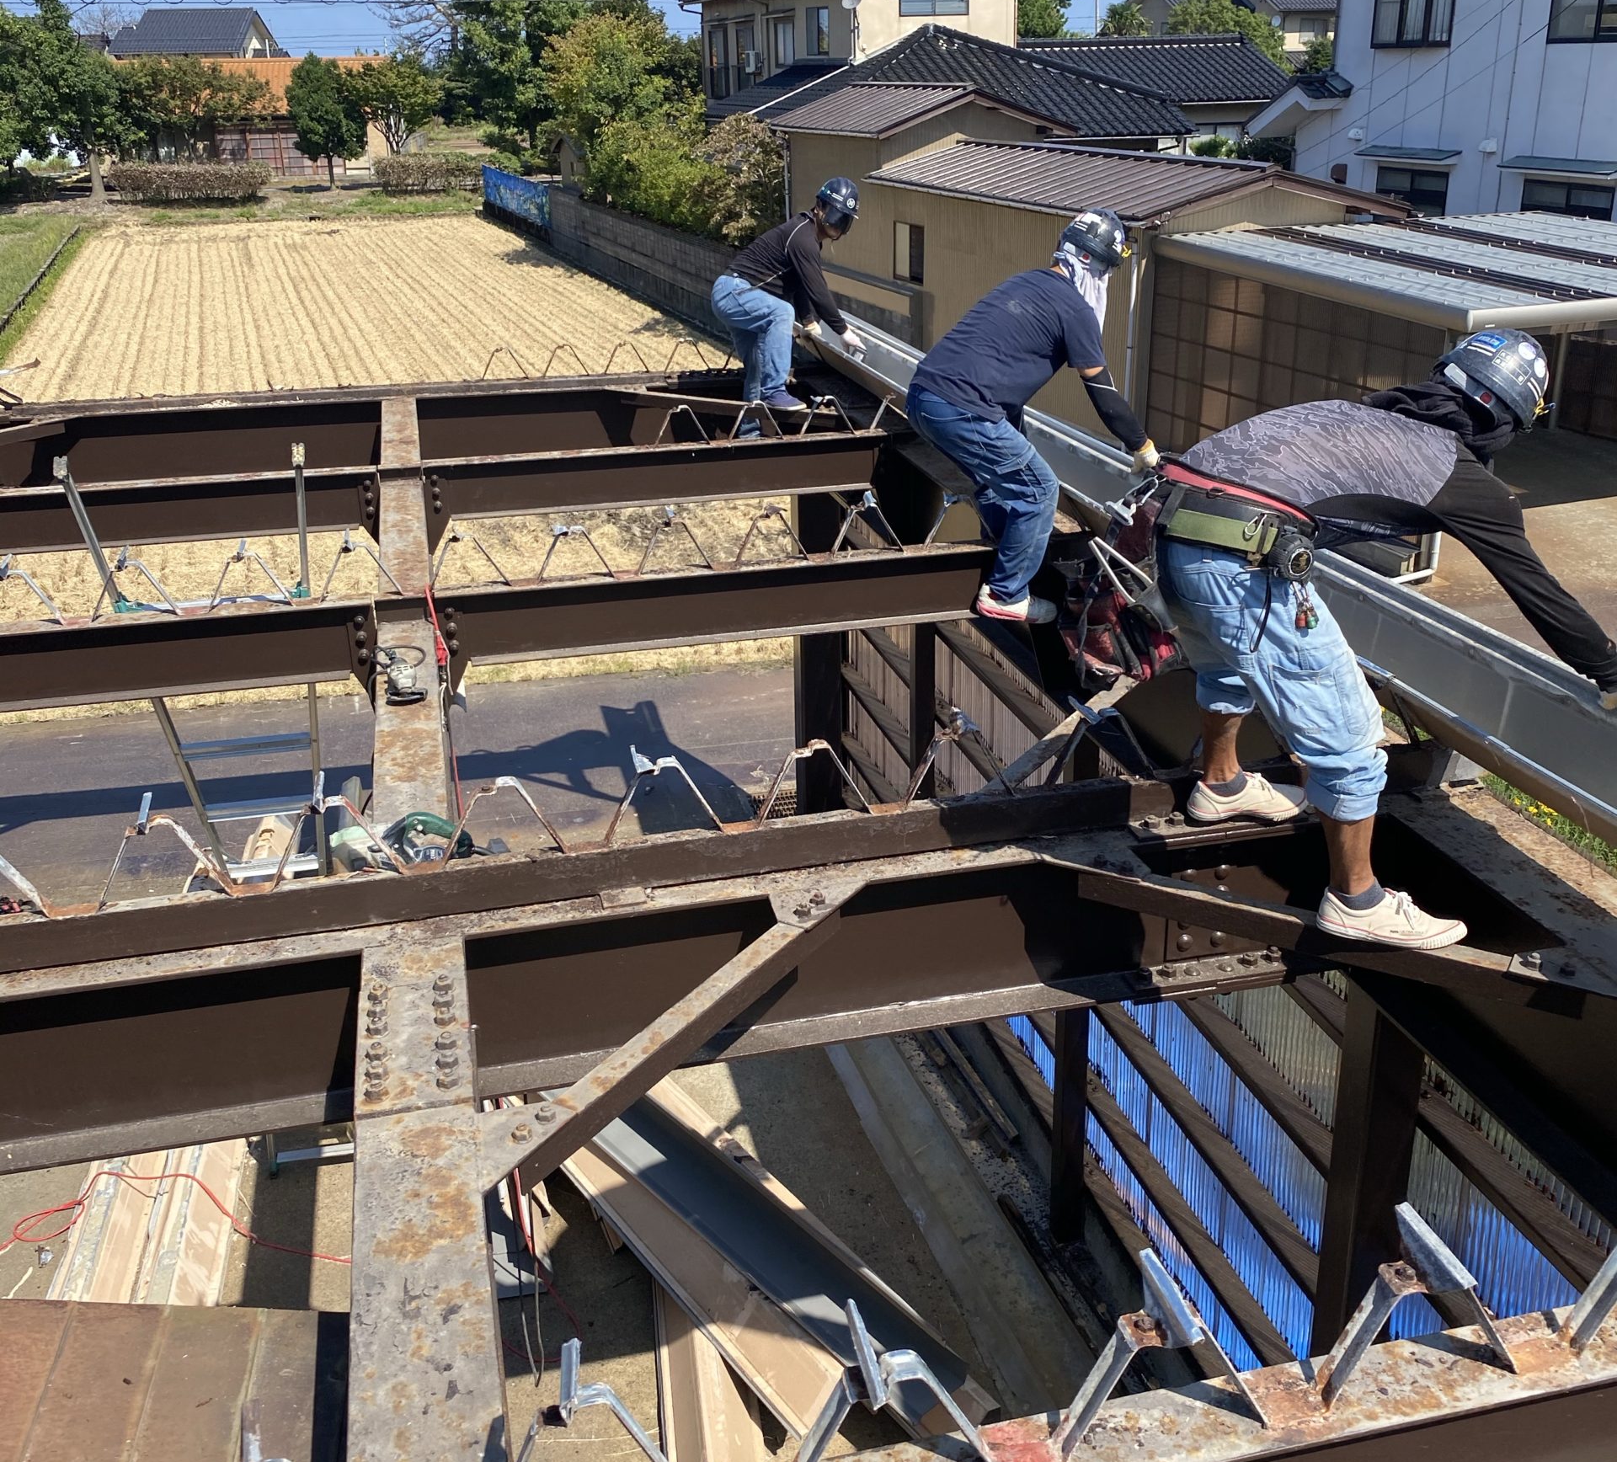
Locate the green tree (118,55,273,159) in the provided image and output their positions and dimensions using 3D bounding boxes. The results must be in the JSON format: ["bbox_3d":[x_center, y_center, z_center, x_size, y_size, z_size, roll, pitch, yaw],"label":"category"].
[{"bbox_3d":[-24.037,-23.651,63.573,6.000,5.110,5.000,-9,23,-18],"label":"green tree"}]

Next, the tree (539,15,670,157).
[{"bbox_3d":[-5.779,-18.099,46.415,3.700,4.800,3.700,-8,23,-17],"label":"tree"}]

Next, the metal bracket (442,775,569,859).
[{"bbox_3d":[-0.647,0.175,3.410,0.255,0.185,0.055,-6,23,-12],"label":"metal bracket"}]

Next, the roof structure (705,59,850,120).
[{"bbox_3d":[-0.935,-14.976,37.871,2.600,1.150,4.100,-8,23,-17],"label":"roof structure"}]

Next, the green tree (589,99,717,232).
[{"bbox_3d":[-3.595,-12.569,36.965,2.900,3.340,2.900,-3,22,-4],"label":"green tree"}]

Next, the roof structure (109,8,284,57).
[{"bbox_3d":[-35.712,-41.146,95.533,8.800,2.700,7.500,-2,22,-4],"label":"roof structure"}]

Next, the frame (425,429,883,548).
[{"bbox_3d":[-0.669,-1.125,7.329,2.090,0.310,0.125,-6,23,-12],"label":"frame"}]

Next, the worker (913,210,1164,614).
[{"bbox_3d":[0.717,-0.984,5.216,0.780,1.316,0.500,-7,23,-16],"label":"worker"}]

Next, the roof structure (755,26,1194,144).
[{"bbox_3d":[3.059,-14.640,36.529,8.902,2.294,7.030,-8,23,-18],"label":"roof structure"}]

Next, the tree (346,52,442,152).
[{"bbox_3d":[-16.775,-24.567,65.427,3.900,5.090,3.900,-6,23,-12],"label":"tree"}]

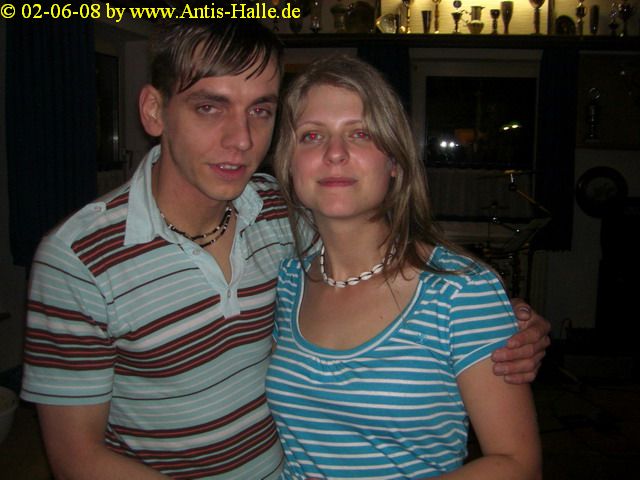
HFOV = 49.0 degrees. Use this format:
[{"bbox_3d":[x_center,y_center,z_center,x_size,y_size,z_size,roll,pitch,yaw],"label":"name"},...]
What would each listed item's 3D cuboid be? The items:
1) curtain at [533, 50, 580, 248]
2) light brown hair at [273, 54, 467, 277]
[{"bbox_3d":[1.575,-0.612,4.700,0.260,1.370,0.120,1,4,0],"label":"curtain"},{"bbox_3d":[0.065,-0.108,1.020,0.250,0.300,0.230,1,5,9],"label":"light brown hair"}]

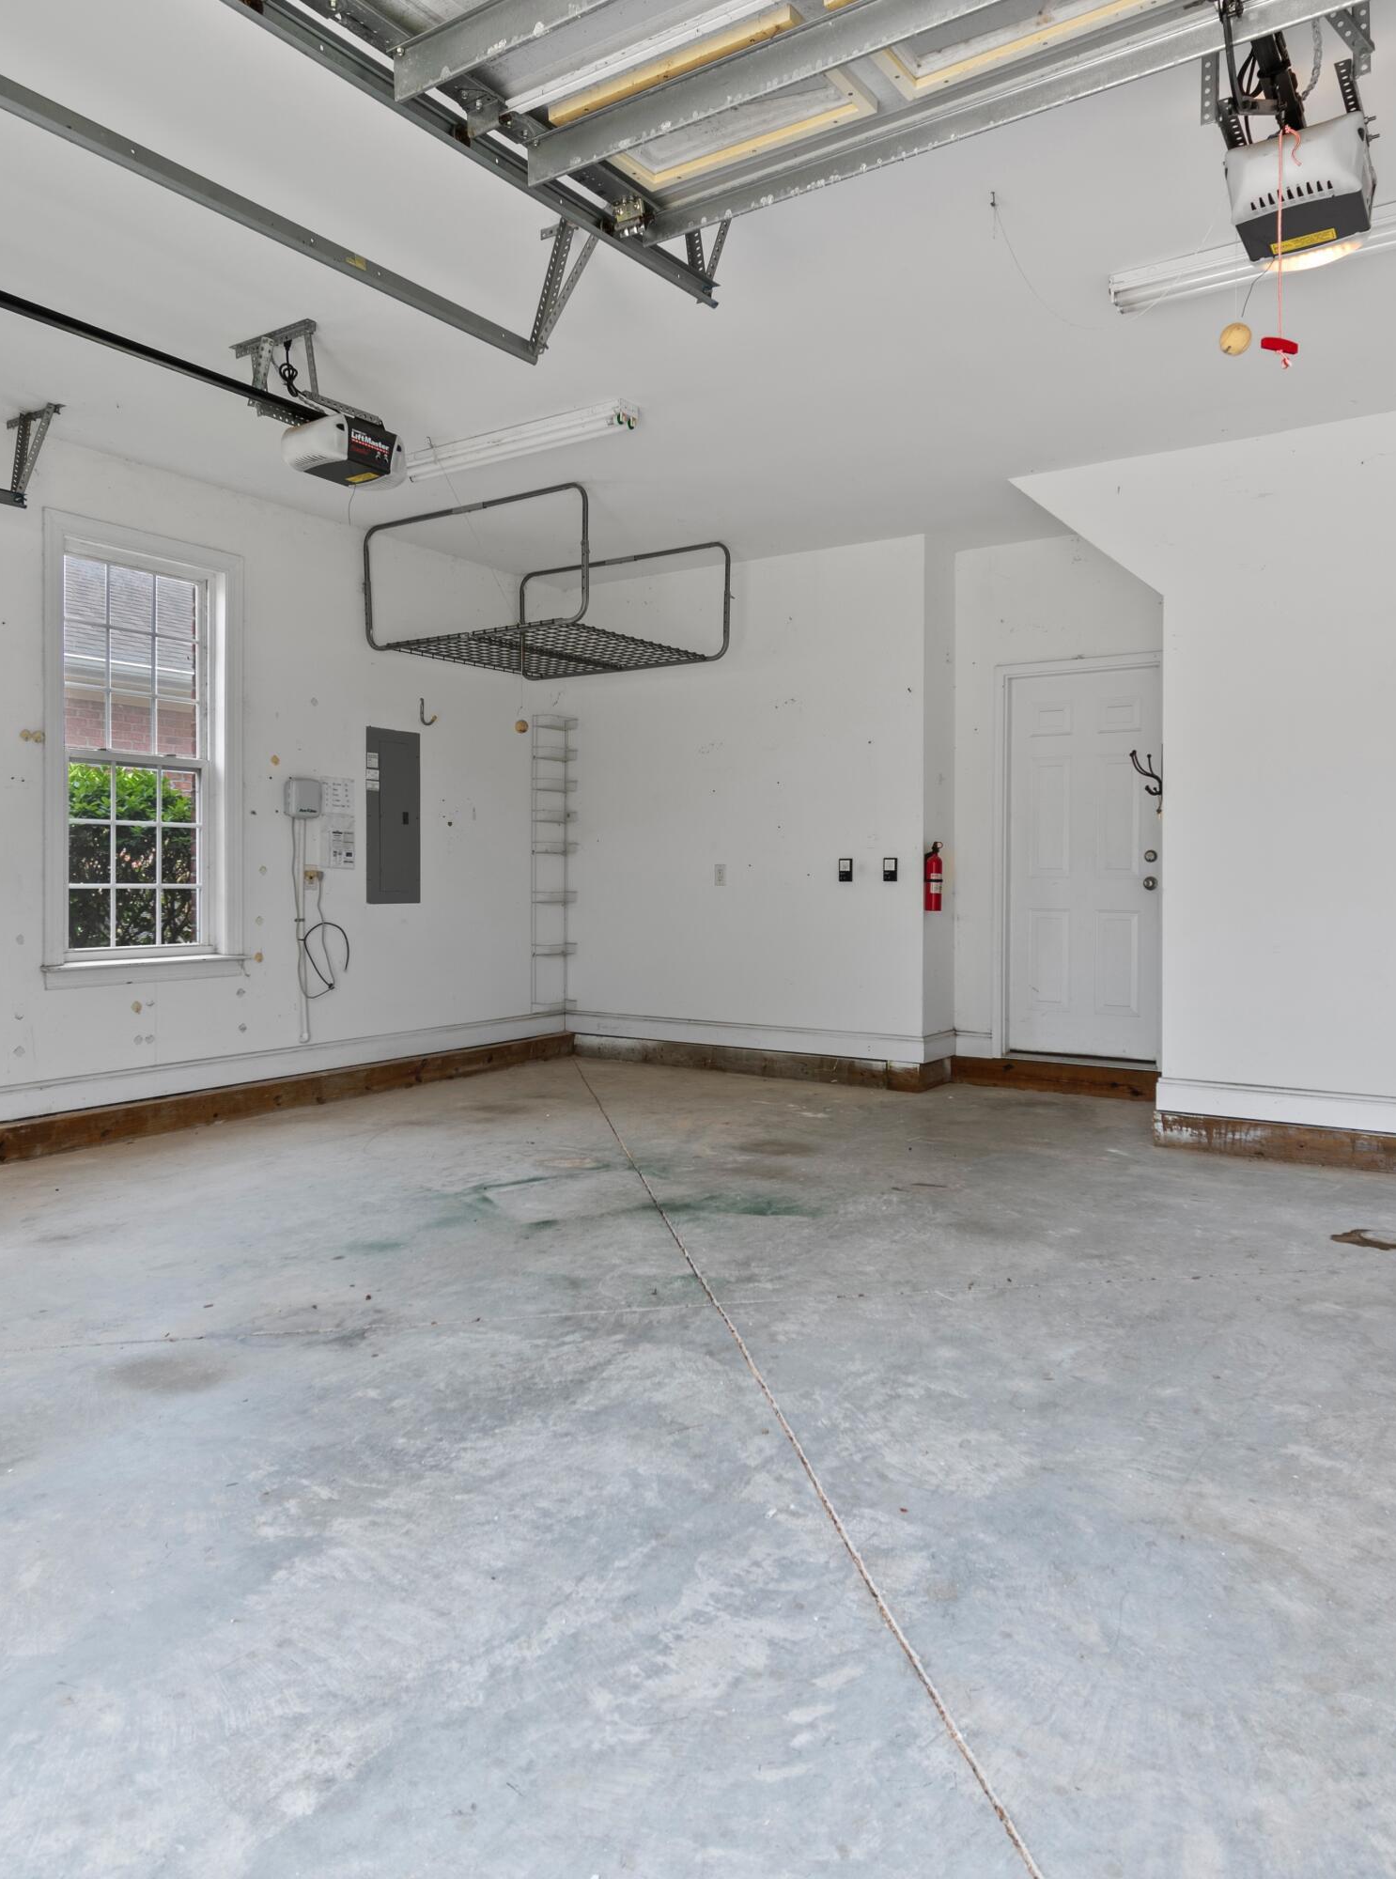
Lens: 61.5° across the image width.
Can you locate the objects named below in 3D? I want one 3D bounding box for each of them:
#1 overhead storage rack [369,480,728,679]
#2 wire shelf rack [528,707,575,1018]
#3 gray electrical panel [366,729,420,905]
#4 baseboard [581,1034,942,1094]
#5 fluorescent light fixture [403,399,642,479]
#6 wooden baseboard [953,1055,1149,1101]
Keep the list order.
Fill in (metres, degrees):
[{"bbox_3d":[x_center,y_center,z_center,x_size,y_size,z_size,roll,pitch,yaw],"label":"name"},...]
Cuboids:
[{"bbox_3d":[-0.777,-1.806,6.205,1.430,0.655,1.190,2,3,33],"label":"overhead storage rack"},{"bbox_3d":[-0.882,-0.462,7.298,0.110,1.850,0.316,2,3,36],"label":"wire shelf rack"},{"bbox_3d":[-1.644,-0.660,6.361,0.040,0.934,0.368,2,3,36],"label":"gray electrical panel"},{"bbox_3d":[0.305,0.711,7.070,2.346,0.145,0.370,2,3,31],"label":"baseboard"},{"bbox_3d":[-0.780,-2.024,4.815,1.220,0.075,0.115,2,3,31],"label":"fluorescent light fixture"},{"bbox_3d":[1.964,0.752,6.359,1.200,0.145,0.050,2,3,30],"label":"wooden baseboard"}]

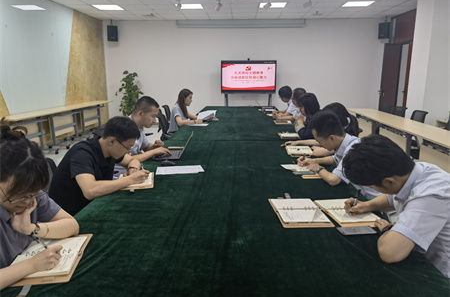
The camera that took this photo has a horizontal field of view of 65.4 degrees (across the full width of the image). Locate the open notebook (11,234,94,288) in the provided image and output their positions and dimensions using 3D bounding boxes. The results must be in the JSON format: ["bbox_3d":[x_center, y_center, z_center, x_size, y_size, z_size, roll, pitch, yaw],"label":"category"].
[{"bbox_3d":[-0.628,0.380,1.259,0.222,0.026,0.350,-1,12,-7],"label":"open notebook"}]

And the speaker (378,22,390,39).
[{"bbox_3d":[4.100,-3.011,8.983,0.260,0.400,0.220,9,15,37],"label":"speaker"}]

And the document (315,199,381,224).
[{"bbox_3d":[0.600,0.295,1.675,0.222,0.025,0.340,-1,12,-5],"label":"document"}]

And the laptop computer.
[{"bbox_3d":[-0.415,-0.045,2.884,0.320,0.200,0.360,0,12,-1],"label":"laptop computer"}]

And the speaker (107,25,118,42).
[{"bbox_3d":[-2.982,-3.062,9.366,0.250,0.390,0.220,-7,14,-28],"label":"speaker"}]

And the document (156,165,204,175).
[{"bbox_3d":[-0.311,0.147,2.437,0.310,0.006,0.205,-2,12,-11],"label":"document"}]

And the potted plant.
[{"bbox_3d":[-2.524,-1.303,9.435,0.650,1.520,0.620,0,12,3],"label":"potted plant"}]

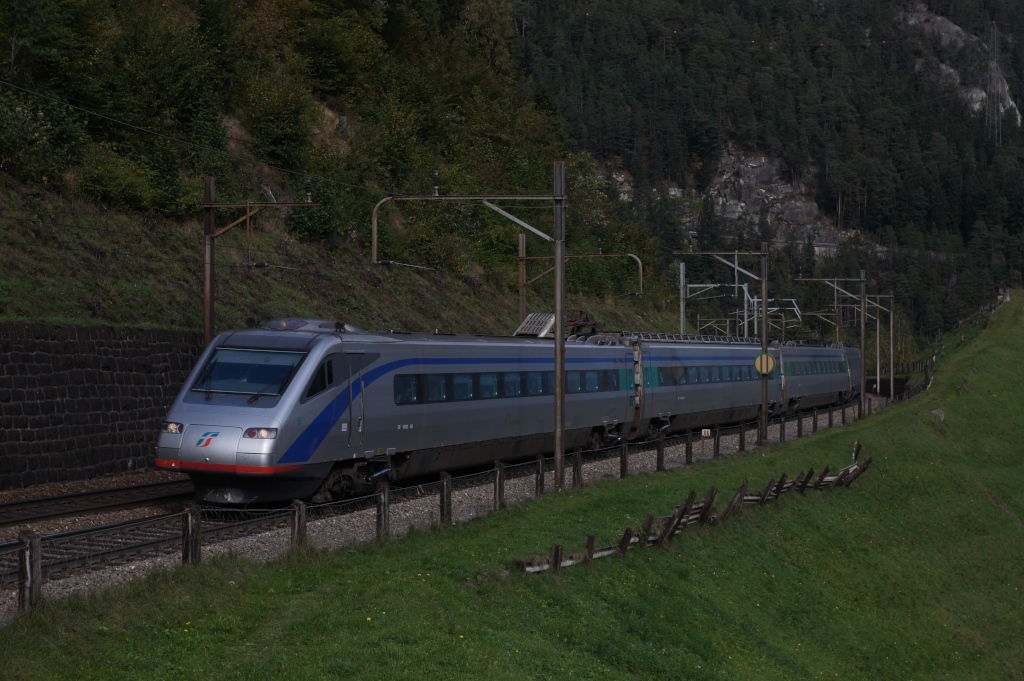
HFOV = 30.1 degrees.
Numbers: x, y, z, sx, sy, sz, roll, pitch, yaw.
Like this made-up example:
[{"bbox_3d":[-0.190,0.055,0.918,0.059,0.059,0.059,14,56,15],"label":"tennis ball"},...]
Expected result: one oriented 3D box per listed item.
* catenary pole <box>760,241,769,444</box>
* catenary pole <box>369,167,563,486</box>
[{"bbox_3d":[10.280,0.100,77.500,0.250,8.200,0.250,0,0,19],"label":"catenary pole"},{"bbox_3d":[-1.180,-0.410,50.300,5.500,8.450,0.250,0,0,19],"label":"catenary pole"}]

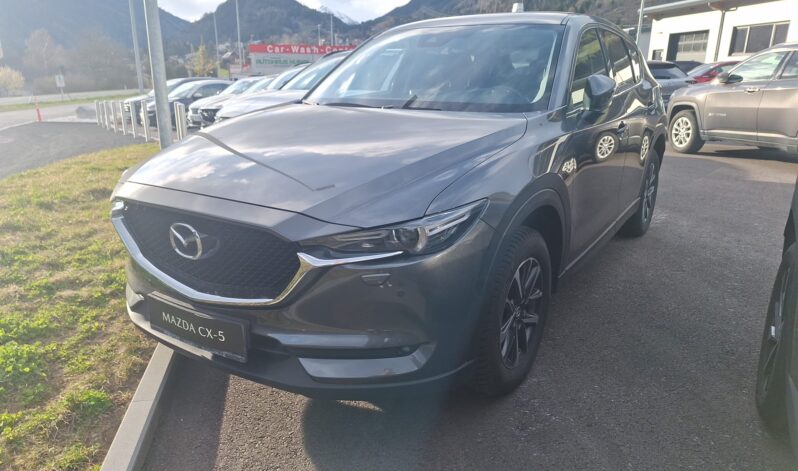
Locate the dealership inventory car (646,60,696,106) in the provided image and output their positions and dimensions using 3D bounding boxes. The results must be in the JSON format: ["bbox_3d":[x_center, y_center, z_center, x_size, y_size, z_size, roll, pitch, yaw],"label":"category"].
[{"bbox_3d":[6.371,-4.029,14.939,1.800,1.540,4.400,-1,17,-3],"label":"dealership inventory car"}]

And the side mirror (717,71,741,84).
[{"bbox_3d":[4.836,-2.308,7.773,0.260,0.190,0.180,-4,17,-11],"label":"side mirror"}]

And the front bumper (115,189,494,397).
[{"bbox_3d":[-0.578,0.137,2.088,1.820,0.690,0.580,11,20,33],"label":"front bumper"}]

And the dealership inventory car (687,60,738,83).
[{"bbox_3d":[10.320,-4.728,16.817,4.250,1.500,1.790,2,17,9],"label":"dealership inventory car"}]

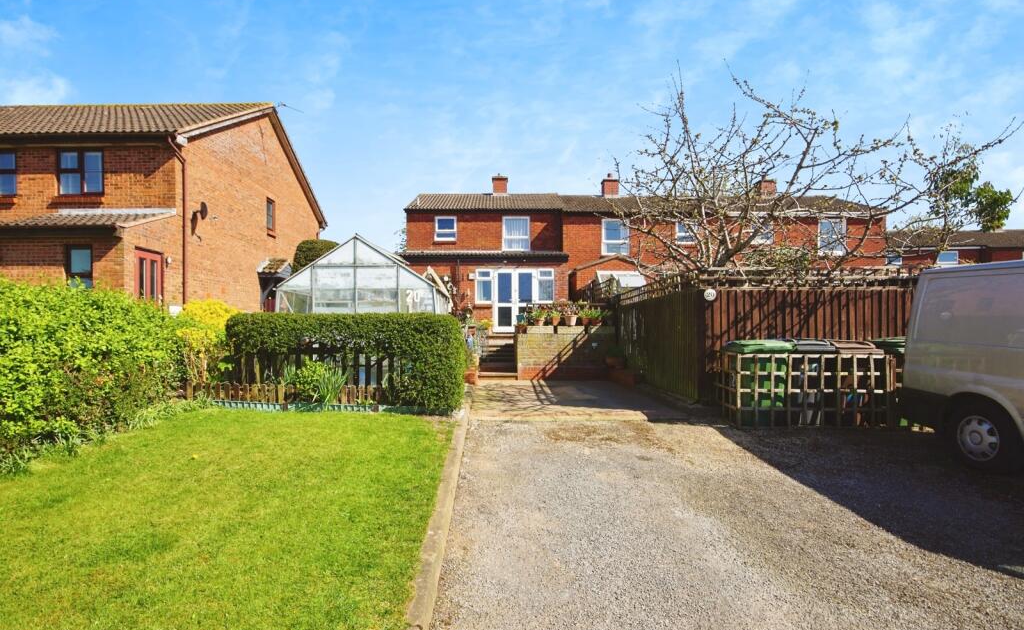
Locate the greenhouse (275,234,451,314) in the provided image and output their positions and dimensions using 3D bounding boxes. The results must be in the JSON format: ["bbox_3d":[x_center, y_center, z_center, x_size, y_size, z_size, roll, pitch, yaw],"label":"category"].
[{"bbox_3d":[-2.780,-0.050,10.500,2.800,2.720,3.000,0,0,0],"label":"greenhouse"}]

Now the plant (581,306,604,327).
[{"bbox_3d":[1.790,0.020,11.400,0.500,0.470,0.400,0,0,0],"label":"plant"}]

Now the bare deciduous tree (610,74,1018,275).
[{"bbox_3d":[5.900,-1.750,10.100,7.600,5.800,5.500,0,0,0],"label":"bare deciduous tree"}]

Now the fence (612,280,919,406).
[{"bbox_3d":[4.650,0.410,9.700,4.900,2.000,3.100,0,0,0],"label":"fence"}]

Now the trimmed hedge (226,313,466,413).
[{"bbox_3d":[-2.520,0.690,7.850,3.450,1.380,1.000,0,0,5],"label":"trimmed hedge"}]

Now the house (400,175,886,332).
[{"bbox_3d":[4.500,-2.450,19.800,16.500,6.100,6.900,0,0,0],"label":"house"}]

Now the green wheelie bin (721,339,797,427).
[{"bbox_3d":[3.300,0.875,6.920,0.600,1.070,0.730,0,0,0],"label":"green wheelie bin"}]

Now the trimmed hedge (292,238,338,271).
[{"bbox_3d":[-5.750,-0.700,15.500,1.900,3.100,2.000,0,0,0],"label":"trimmed hedge"}]

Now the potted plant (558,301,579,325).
[{"bbox_3d":[1.260,-0.050,11.400,0.430,0.560,0.400,0,0,0],"label":"potted plant"}]

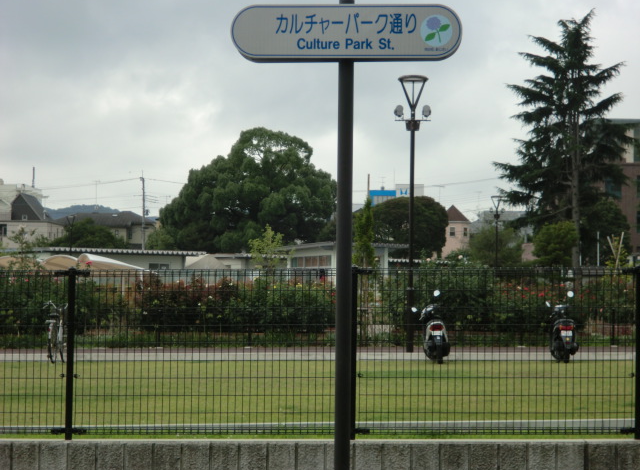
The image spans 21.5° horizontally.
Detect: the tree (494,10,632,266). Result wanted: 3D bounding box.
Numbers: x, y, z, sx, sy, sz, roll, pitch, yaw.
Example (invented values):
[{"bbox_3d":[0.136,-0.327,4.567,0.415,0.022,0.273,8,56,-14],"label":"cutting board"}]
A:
[{"bbox_3d":[12.302,-3.713,85.000,7.000,15.400,7.000,1,-2,0],"label":"tree"}]

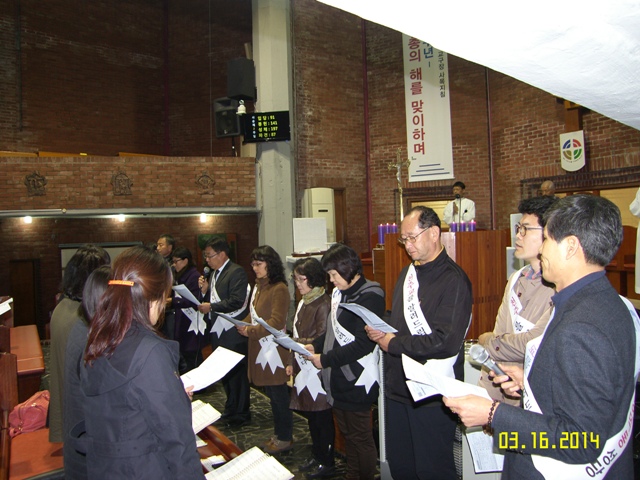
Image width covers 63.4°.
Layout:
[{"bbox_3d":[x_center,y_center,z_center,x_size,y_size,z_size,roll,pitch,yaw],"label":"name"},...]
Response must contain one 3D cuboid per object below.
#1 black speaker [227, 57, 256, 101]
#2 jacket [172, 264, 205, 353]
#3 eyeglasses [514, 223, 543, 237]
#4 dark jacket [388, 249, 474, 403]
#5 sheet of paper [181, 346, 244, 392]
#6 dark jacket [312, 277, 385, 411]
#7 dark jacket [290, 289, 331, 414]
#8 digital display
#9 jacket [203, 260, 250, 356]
[{"bbox_3d":[-1.258,-2.589,8.300,0.370,0.650,0.350,-4,-3,42],"label":"black speaker"},{"bbox_3d":[-1.318,0.691,5.150,0.330,0.860,0.430,-1,-3,-30],"label":"jacket"},{"bbox_3d":[0.815,-0.035,1.930,0.140,0.045,0.140,-2,-2,-5],"label":"eyeglasses"},{"bbox_3d":[0.493,0.389,2.330,0.370,0.710,0.490,-1,-3,-25],"label":"dark jacket"},{"bbox_3d":[-0.431,0.500,2.000,0.280,0.050,0.210,-38,27,-18],"label":"sheet of paper"},{"bbox_3d":[0.161,0.589,2.920,0.400,0.760,0.470,-1,-3,-32],"label":"dark jacket"},{"bbox_3d":[-0.059,0.782,3.600,0.310,0.840,0.420,-1,-3,-25],"label":"dark jacket"},{"bbox_3d":[-0.842,-1.779,8.150,0.750,0.460,0.090,-2,3,5],"label":"digital display"},{"bbox_3d":[-0.831,0.600,4.600,0.390,0.820,0.470,0,-3,-37],"label":"jacket"}]

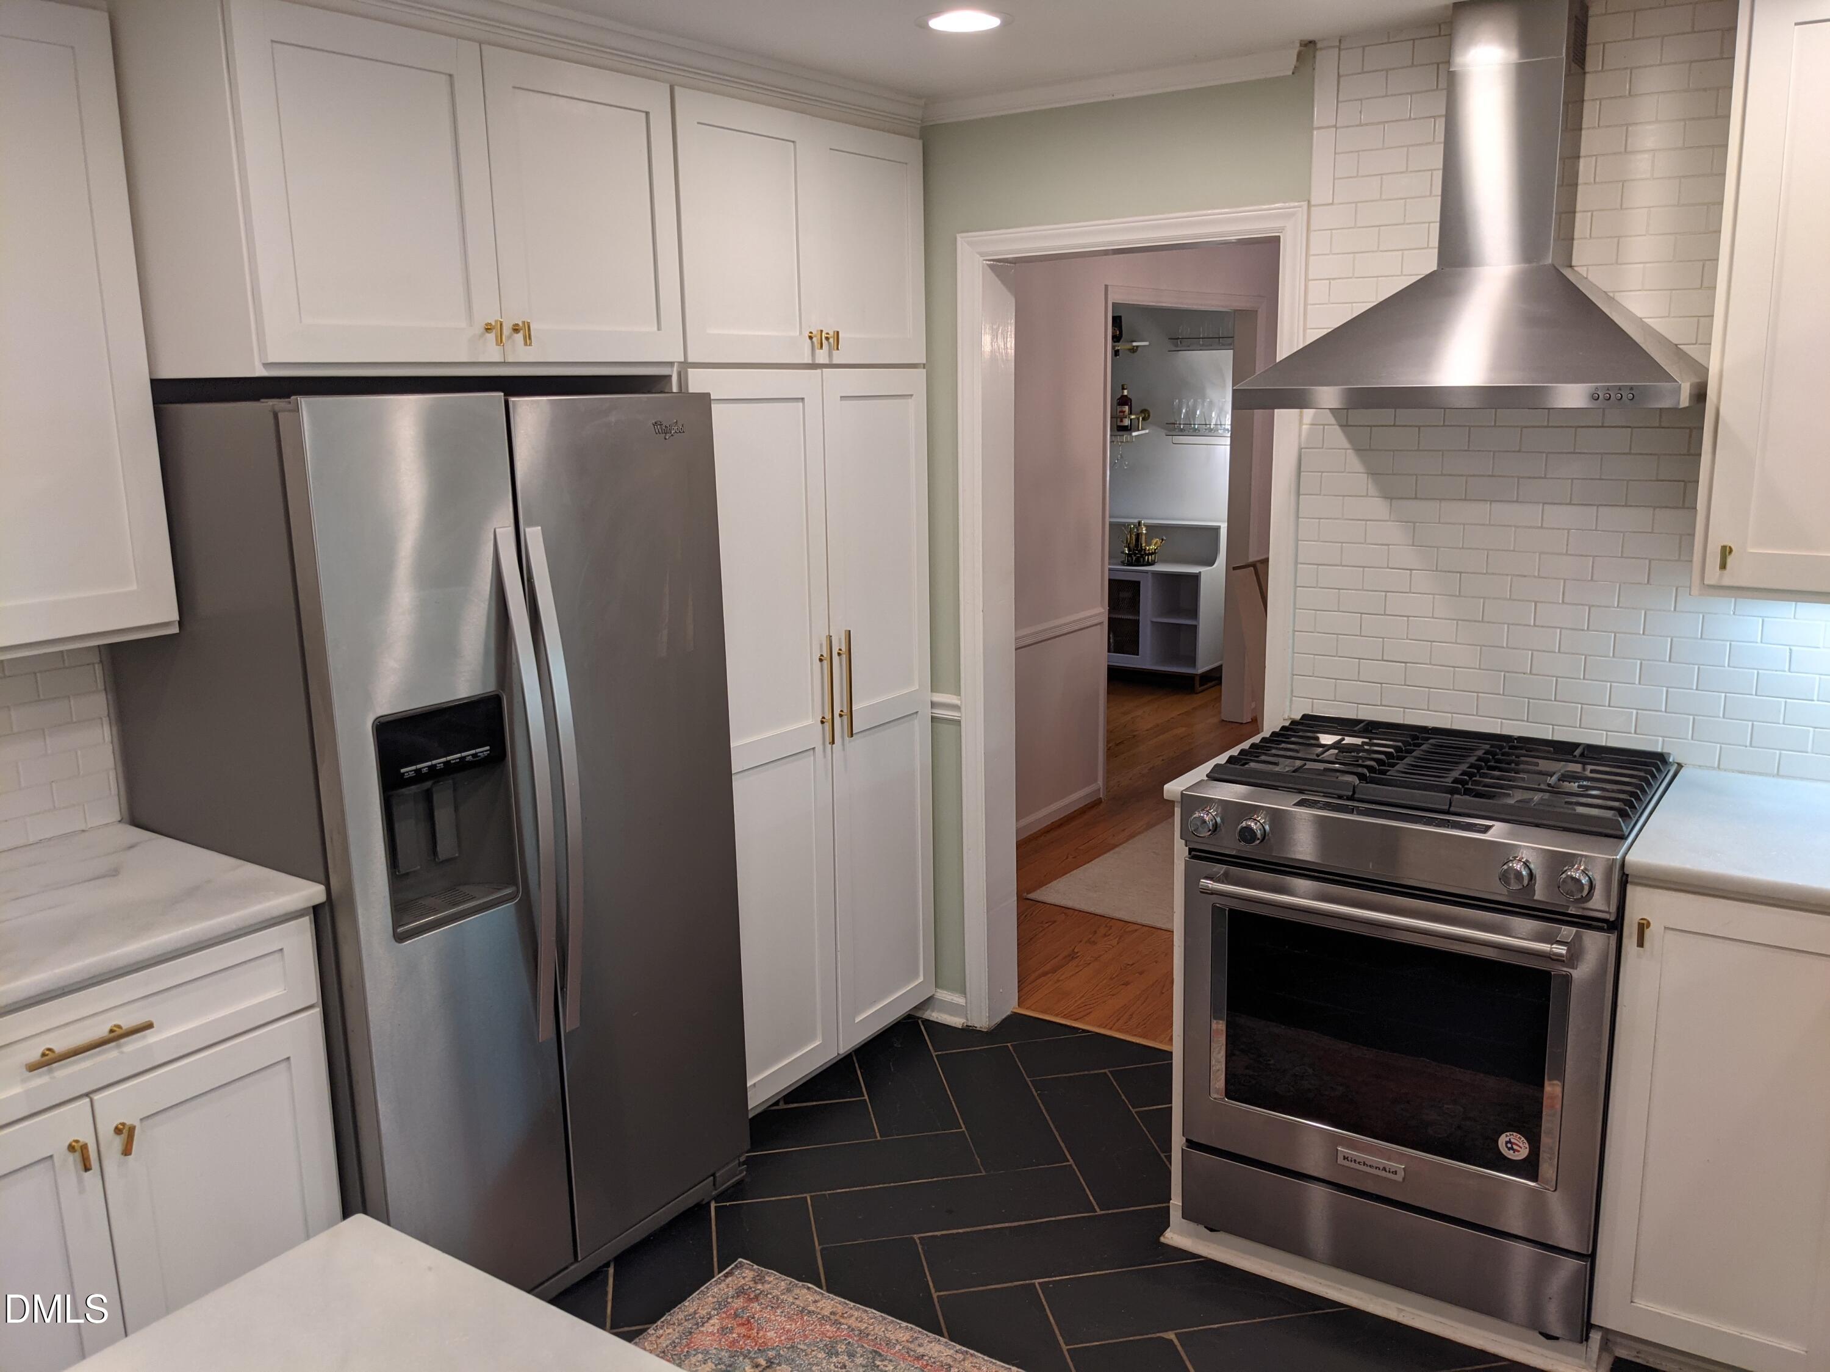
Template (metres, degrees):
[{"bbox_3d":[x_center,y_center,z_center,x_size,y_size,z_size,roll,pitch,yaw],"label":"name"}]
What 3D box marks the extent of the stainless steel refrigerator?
[{"bbox_3d":[-0.895,0.316,2.821,0.733,1.759,0.905,7,14,34],"label":"stainless steel refrigerator"}]

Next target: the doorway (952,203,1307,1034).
[{"bbox_3d":[0.534,-0.056,3.576,0.895,2.117,0.180,7,14,34],"label":"doorway"}]

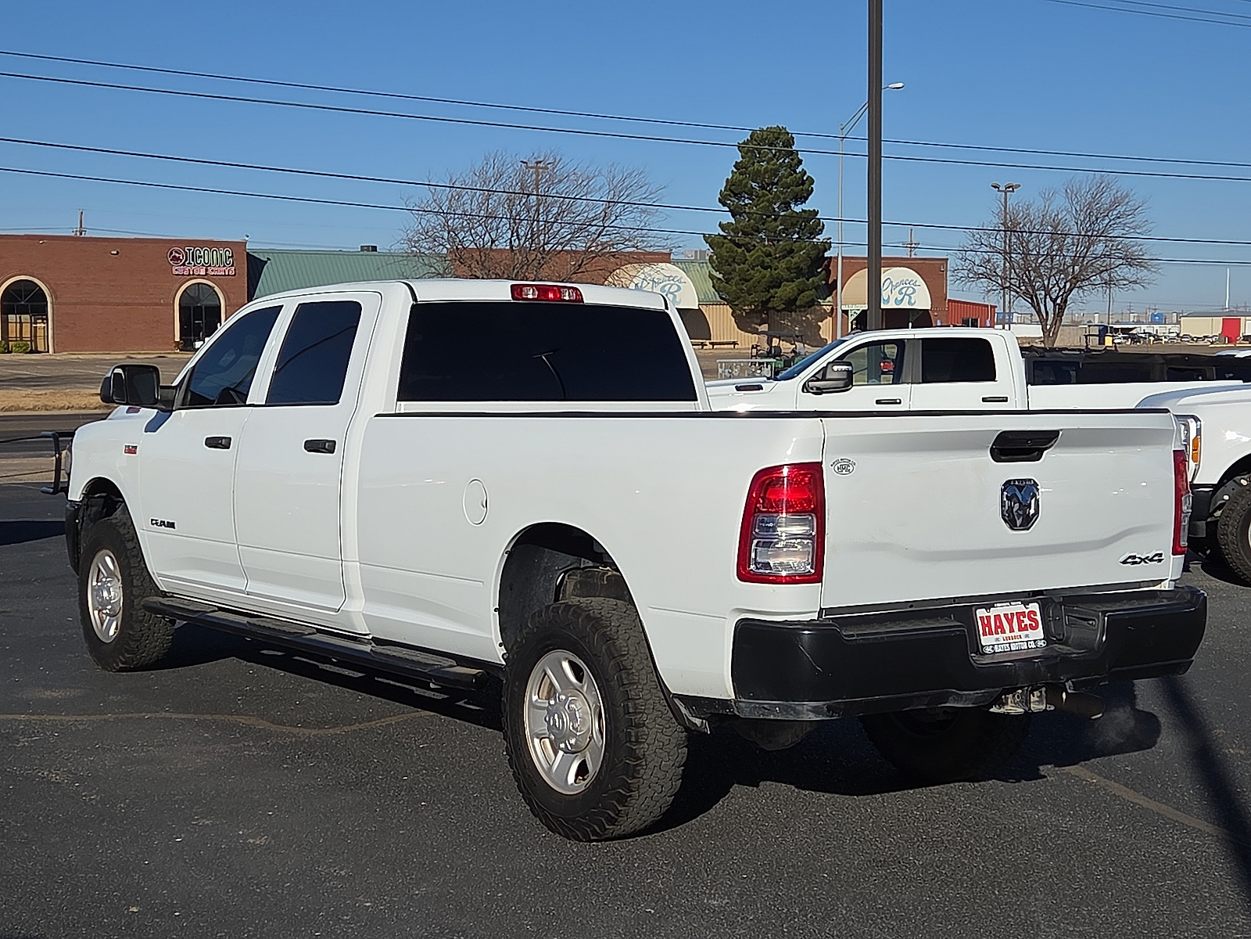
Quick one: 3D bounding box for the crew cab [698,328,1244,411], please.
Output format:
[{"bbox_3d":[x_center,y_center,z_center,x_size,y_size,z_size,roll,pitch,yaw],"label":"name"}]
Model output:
[{"bbox_3d":[3.302,-0.457,19.990,6.050,2.020,2.080,0,3,6],"label":"crew cab"}]

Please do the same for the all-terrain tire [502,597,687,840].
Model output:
[{"bbox_3d":[-0.113,0.847,6.508,0.265,0.825,0.825,-2,4,-35],"label":"all-terrain tire"}]

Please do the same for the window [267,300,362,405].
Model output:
[{"bbox_3d":[-1.363,-0.506,8.433,0.070,0.480,0.720,19,-8,-35],"label":"window"}]

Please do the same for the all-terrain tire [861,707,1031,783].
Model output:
[{"bbox_3d":[1.275,0.818,7.747,0.280,0.825,0.830,-2,4,-36],"label":"all-terrain tire"}]

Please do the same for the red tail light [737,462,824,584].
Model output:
[{"bbox_3d":[0.456,0.152,5.566,0.200,0.355,0.160,-2,4,-35],"label":"red tail light"}]

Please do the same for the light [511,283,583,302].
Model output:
[{"bbox_3d":[-0.343,-0.750,8.192,0.350,0.070,0.060,-2,4,-35],"label":"light"}]

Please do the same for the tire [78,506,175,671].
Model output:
[{"bbox_3d":[-2.652,0.652,10.208,0.280,0.825,0.830,-2,4,-36],"label":"tire"}]

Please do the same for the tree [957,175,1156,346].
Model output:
[{"bbox_3d":[25.907,-12.293,115.000,12.000,10.700,11.500,1,5,12],"label":"tree"}]

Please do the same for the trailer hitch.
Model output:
[{"bbox_3d":[1.329,0.727,6.041,0.340,0.100,0.240,-2,4,-35],"label":"trailer hitch"}]

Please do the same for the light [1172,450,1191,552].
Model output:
[{"bbox_3d":[1.952,0.112,6.872,0.180,0.375,0.190,-2,4,-36],"label":"light"}]

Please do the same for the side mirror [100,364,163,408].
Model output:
[{"bbox_3d":[-2.307,-0.389,8.902,0.255,0.200,0.170,-2,4,-35],"label":"side mirror"}]

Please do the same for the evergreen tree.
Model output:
[{"bbox_3d":[9.280,-15.084,125.000,8.200,14.600,8.200,0,4,4],"label":"evergreen tree"}]

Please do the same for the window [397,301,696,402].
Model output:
[{"bbox_3d":[-0.309,-0.495,8.138,1.500,0.420,0.080,-2,-8,-35],"label":"window"}]

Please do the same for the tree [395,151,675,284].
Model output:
[{"bbox_3d":[-4.055,-9.650,85.000,12.200,9.000,11.000,0,4,0],"label":"tree"}]

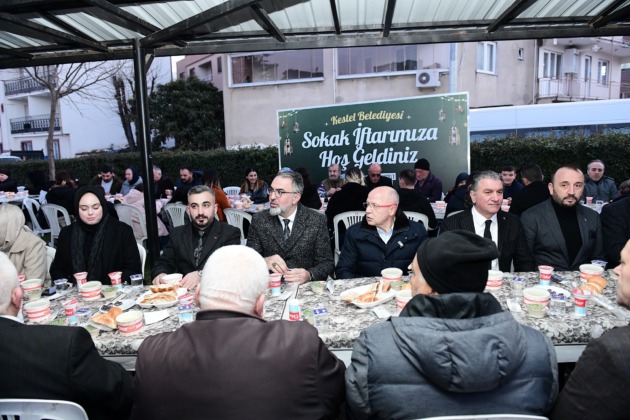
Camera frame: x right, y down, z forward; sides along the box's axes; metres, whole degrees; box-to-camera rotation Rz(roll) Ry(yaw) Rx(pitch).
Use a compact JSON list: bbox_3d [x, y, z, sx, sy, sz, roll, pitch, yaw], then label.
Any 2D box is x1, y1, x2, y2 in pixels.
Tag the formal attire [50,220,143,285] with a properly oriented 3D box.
[{"bbox_3d":[-1.274,0.376,2.462,0.540,0.650,0.450,-3,7,-10],"label":"formal attire"}]

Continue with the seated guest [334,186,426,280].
[{"bbox_3d":[0.377,0.492,2.366,0.550,1.222,0.800,0,8,8],"label":"seated guest"}]

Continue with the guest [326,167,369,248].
[{"bbox_3d":[0.360,0.166,4.538,0.500,1.260,0.750,-1,8,7],"label":"guest"}]

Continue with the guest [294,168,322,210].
[{"bbox_3d":[-0.091,0.148,4.736,0.480,1.264,0.750,-1,8,6],"label":"guest"}]

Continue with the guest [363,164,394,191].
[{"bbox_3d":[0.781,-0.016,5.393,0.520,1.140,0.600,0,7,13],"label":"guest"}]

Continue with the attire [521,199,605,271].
[{"bbox_3d":[1.413,0.265,2.427,0.510,0.670,0.420,0,7,14],"label":"attire"}]

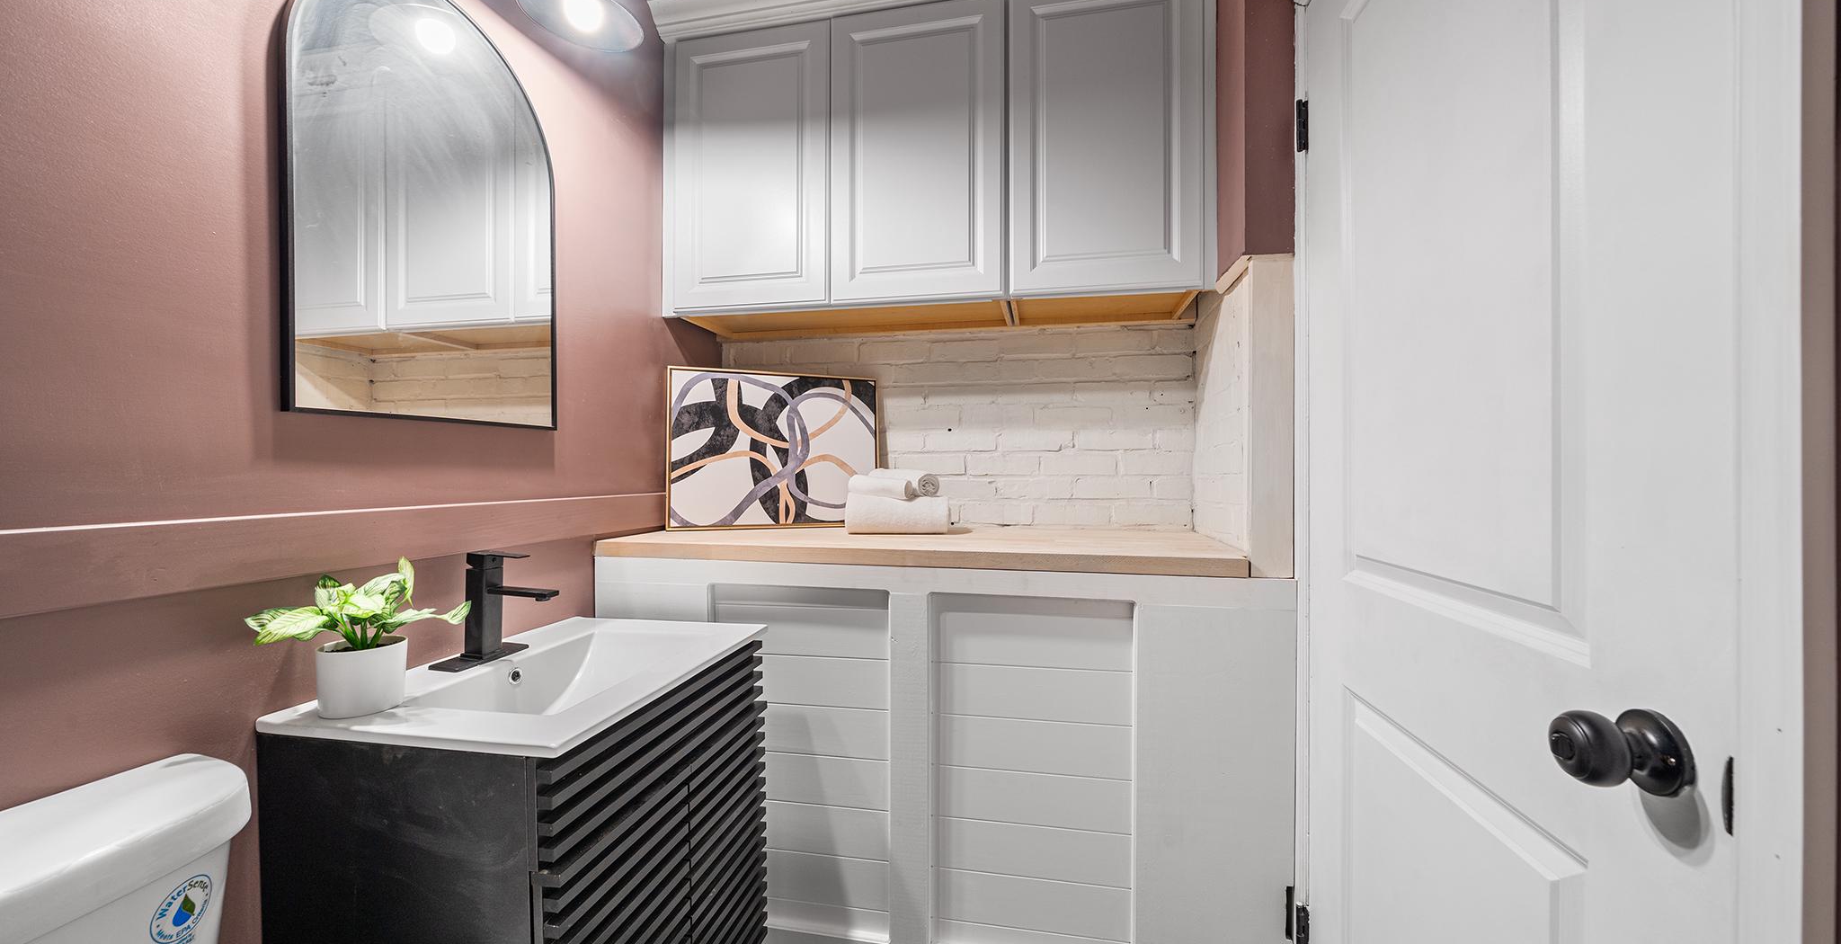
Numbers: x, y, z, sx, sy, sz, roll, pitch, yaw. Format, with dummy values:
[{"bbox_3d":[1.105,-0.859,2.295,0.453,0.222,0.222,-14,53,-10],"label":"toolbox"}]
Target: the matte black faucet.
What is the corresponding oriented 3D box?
[{"bbox_3d":[-0.734,0.239,1.099,0.195,0.189,0.152,0,0,10],"label":"matte black faucet"}]

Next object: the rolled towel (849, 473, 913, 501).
[{"bbox_3d":[-0.106,0.042,1.700,0.175,0.070,0.060,0,0,30],"label":"rolled towel"}]

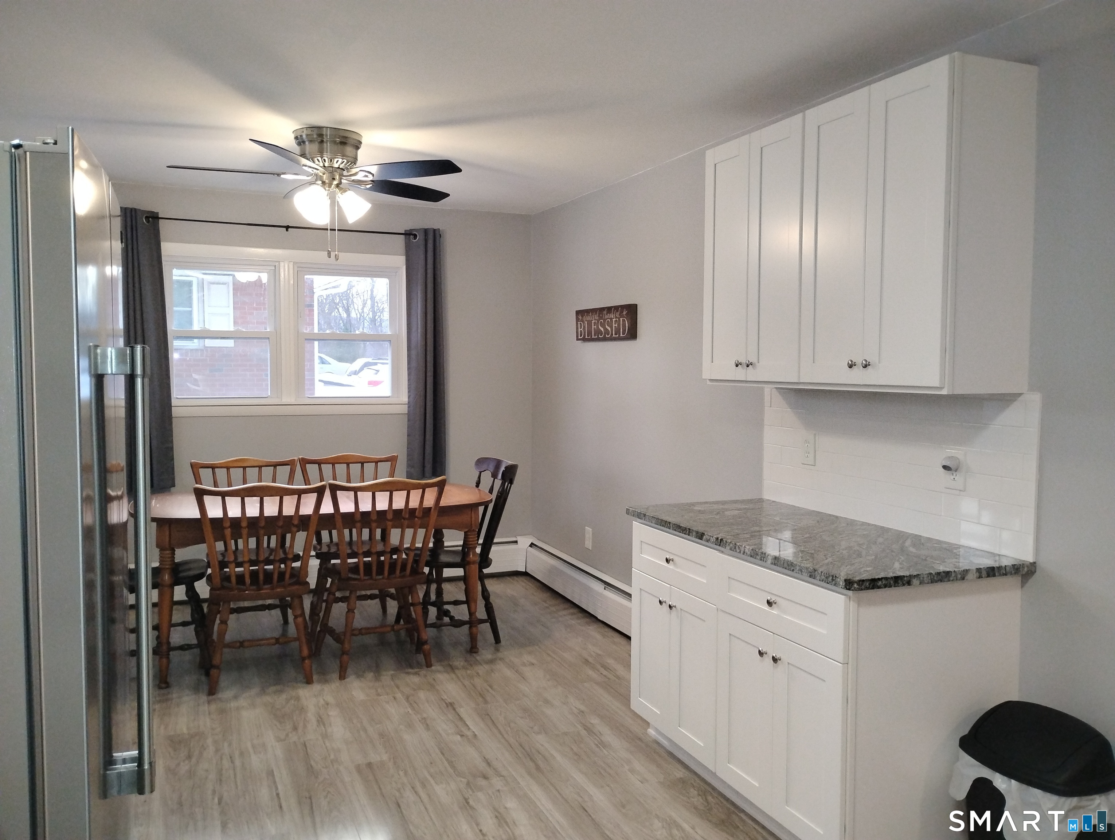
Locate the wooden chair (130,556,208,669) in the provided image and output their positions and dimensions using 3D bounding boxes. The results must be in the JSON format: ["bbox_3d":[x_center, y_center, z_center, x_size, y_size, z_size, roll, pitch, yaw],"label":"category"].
[{"bbox_3d":[-1.958,0.707,4.286,0.560,0.930,0.570,-1,4,-23],"label":"wooden chair"}]

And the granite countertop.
[{"bbox_3d":[0.811,0.386,3.032,0.658,0.031,1.277,-1,4,-23],"label":"granite countertop"}]

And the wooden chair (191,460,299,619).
[{"bbox_3d":[-1.613,0.682,4.747,0.555,0.930,0.530,-1,4,-23],"label":"wooden chair"}]

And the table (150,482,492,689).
[{"bbox_3d":[-1.199,0.777,4.586,1.750,0.765,1.010,-1,4,-23],"label":"table"}]

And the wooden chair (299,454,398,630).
[{"bbox_3d":[-1.101,0.672,4.964,0.555,0.930,0.530,-1,4,-23],"label":"wooden chair"}]

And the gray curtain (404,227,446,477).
[{"bbox_3d":[-0.839,-0.418,5.770,0.270,1.605,0.105,-1,4,-23],"label":"gray curtain"}]

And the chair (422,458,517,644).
[{"bbox_3d":[-0.548,0.683,4.848,0.550,0.930,0.570,-1,4,-23],"label":"chair"}]

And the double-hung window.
[{"bbox_3d":[-1.641,-0.528,5.506,1.460,0.990,0.100,-1,4,-23],"label":"double-hung window"}]

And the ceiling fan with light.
[{"bbox_3d":[-1.008,-0.981,3.982,1.320,0.545,1.290,-1,4,-23],"label":"ceiling fan with light"}]

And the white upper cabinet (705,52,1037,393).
[{"bbox_3d":[0.964,-0.567,3.059,0.323,0.916,1.214,-1,4,-23],"label":"white upper cabinet"}]

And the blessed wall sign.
[{"bbox_3d":[0.265,-0.536,5.067,0.040,0.182,0.705,-1,4,-23],"label":"blessed wall sign"}]

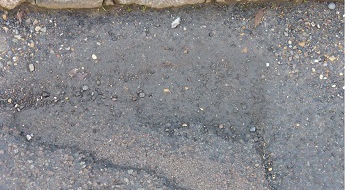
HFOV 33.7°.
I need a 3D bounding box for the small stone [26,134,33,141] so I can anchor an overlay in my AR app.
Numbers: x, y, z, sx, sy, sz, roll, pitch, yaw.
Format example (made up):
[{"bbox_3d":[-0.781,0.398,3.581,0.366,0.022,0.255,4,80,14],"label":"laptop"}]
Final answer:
[{"bbox_3d":[-0.378,0.109,1.499,0.013,0.011,0.016,-13,63,-7],"label":"small stone"}]

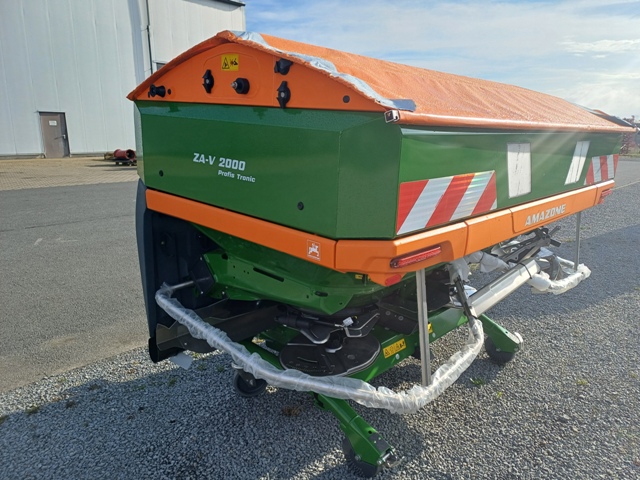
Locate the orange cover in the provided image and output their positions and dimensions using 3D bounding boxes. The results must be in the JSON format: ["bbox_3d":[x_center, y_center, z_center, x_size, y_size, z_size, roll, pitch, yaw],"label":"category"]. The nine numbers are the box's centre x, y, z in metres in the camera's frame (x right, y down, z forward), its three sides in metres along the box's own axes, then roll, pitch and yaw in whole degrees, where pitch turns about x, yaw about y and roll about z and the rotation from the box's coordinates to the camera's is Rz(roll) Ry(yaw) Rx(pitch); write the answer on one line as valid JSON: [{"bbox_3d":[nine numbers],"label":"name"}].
[{"bbox_3d":[0.586,-0.716,2.348,1.350,0.265,2.595,16,20,41],"label":"orange cover"}]

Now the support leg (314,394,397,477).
[{"bbox_3d":[0.132,0.905,2.122,0.500,0.281,0.095,16,20,41],"label":"support leg"}]

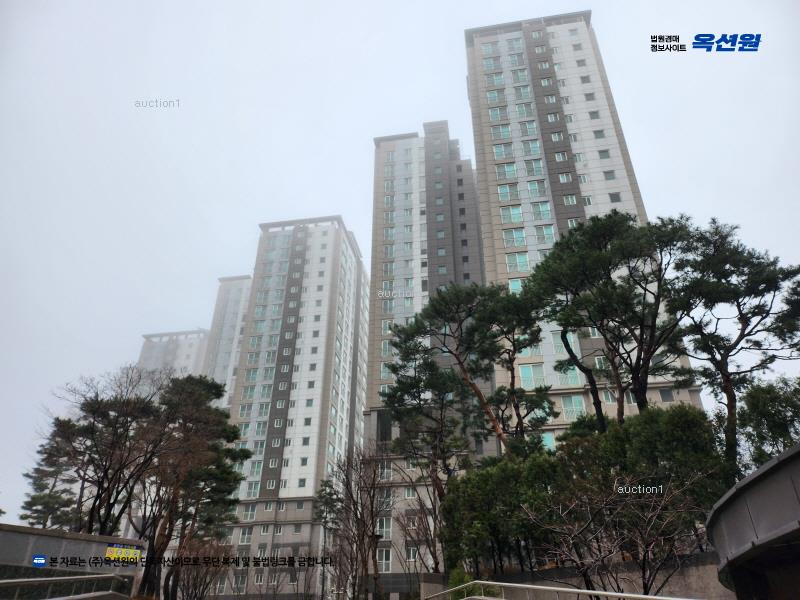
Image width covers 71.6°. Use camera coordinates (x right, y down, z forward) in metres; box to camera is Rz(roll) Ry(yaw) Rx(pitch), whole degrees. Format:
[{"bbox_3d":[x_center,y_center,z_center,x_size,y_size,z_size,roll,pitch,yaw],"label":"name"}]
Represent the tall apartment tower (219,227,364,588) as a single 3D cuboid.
[{"bbox_3d":[-16.130,18.516,94.960,15.700,64.000,25.000,-5,-31,9],"label":"tall apartment tower"}]

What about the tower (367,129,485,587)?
[{"bbox_3d":[5.386,6.284,75.621,15.600,65.500,20.000,-5,-31,9],"label":"tower"}]

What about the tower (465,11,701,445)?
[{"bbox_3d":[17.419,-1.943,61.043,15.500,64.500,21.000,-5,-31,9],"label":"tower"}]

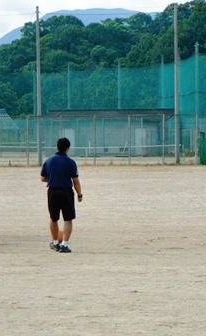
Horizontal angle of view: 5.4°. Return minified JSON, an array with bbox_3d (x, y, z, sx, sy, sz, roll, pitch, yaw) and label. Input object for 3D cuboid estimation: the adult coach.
[{"bbox_3d":[-0.623,0.419,33.100,0.620,1.730,0.420,0,1,6],"label":"adult coach"}]

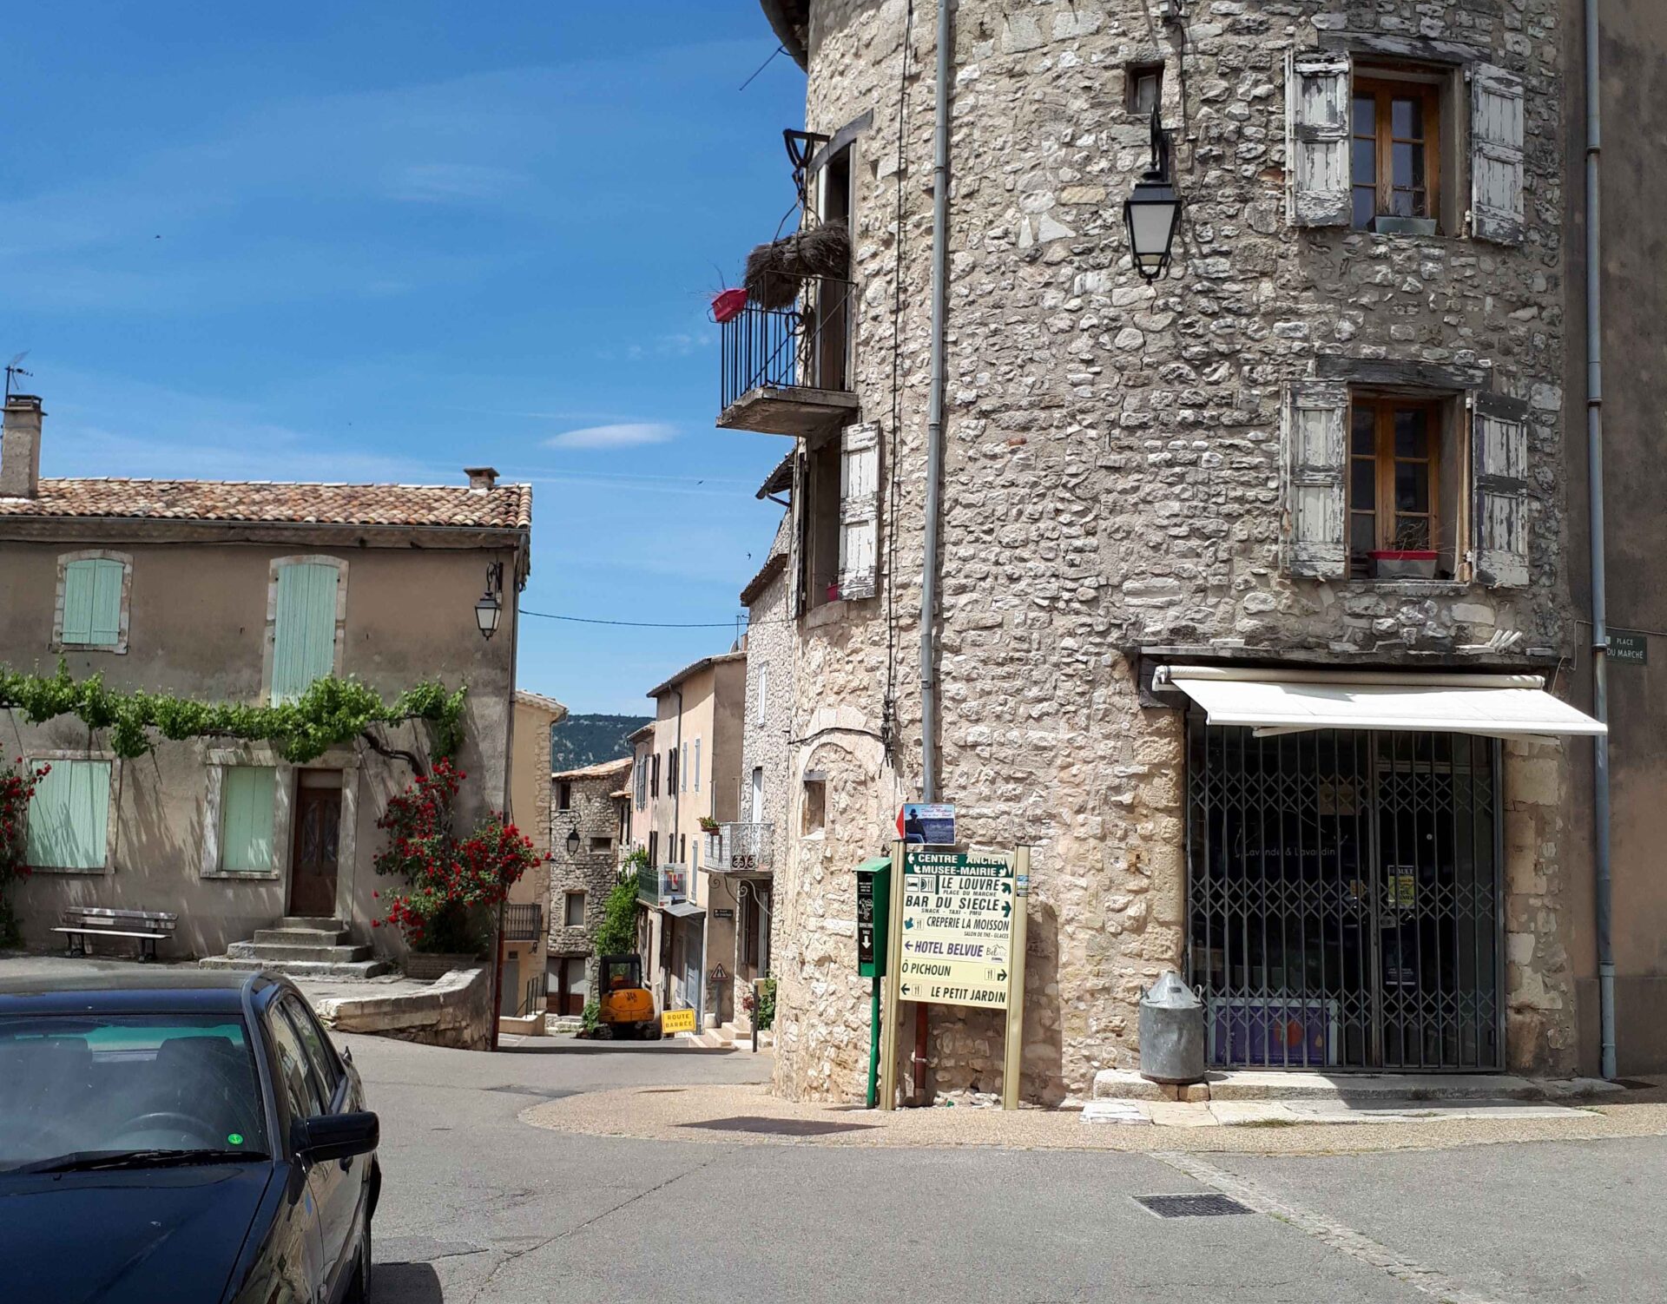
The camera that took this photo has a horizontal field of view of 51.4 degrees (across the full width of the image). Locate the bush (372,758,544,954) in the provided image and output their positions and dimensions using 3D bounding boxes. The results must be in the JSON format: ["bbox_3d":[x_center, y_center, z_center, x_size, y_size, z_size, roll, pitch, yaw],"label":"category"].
[{"bbox_3d":[-5.671,3.104,26.260,2.500,2.950,1.100,1,-6,2],"label":"bush"}]

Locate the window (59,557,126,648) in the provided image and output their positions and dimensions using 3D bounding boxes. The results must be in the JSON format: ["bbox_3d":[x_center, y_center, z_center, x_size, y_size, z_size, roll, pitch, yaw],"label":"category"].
[{"bbox_3d":[-11.658,-0.781,27.316,0.875,1.323,0.060,1,-5,-1],"label":"window"}]

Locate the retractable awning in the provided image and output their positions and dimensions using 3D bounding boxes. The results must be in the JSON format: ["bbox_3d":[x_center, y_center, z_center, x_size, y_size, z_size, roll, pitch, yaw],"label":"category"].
[{"bbox_3d":[3.714,0.343,11.723,2.750,0.477,0.950,2,-6,-5],"label":"retractable awning"}]

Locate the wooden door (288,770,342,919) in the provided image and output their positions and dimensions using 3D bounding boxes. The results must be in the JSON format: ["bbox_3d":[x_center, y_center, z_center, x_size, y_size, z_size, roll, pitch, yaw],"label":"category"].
[{"bbox_3d":[-8.043,2.987,26.969,0.755,2.296,0.120,1,-6,2],"label":"wooden door"}]

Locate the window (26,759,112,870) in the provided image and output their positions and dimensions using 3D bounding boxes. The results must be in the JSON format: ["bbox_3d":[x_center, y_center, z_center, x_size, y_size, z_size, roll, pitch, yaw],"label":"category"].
[{"bbox_3d":[-11.919,2.539,27.061,1.223,1.687,0.080,1,-5,-1],"label":"window"}]

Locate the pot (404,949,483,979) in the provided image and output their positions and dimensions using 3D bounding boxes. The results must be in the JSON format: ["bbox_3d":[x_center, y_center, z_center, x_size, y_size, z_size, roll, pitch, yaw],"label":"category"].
[{"bbox_3d":[-5.919,4.775,26.265,1.100,0.380,0.480,1,-5,-2],"label":"pot"}]

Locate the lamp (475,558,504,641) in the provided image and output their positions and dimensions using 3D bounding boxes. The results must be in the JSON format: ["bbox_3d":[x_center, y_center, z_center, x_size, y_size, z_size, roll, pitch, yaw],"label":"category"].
[{"bbox_3d":[-5.232,-0.769,26.767,0.380,1.200,0.780,1,-6,2],"label":"lamp"}]

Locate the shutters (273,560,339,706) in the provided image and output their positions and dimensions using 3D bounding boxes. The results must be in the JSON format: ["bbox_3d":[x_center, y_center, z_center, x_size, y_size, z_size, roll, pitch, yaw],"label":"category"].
[{"bbox_3d":[-8.331,-0.223,27.330,0.959,2.338,0.060,1,-5,-1],"label":"shutters"}]

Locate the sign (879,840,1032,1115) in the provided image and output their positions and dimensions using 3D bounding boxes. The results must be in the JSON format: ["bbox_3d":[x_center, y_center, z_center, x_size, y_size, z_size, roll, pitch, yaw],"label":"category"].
[{"bbox_3d":[0.843,2.248,12.016,0.990,1.839,0.100,-1,-6,24],"label":"sign"}]

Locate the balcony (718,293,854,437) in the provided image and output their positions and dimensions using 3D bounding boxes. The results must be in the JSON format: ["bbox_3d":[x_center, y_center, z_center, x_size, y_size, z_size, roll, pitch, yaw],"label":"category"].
[{"bbox_3d":[-0.377,-2.403,14.388,0.800,1.100,1.280,3,-6,-19],"label":"balcony"}]

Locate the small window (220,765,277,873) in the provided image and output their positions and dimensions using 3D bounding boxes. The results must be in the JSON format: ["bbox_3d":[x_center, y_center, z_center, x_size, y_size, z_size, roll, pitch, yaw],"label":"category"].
[{"bbox_3d":[-9.186,2.632,27.255,0.759,1.658,0.060,1,-5,-1],"label":"small window"}]

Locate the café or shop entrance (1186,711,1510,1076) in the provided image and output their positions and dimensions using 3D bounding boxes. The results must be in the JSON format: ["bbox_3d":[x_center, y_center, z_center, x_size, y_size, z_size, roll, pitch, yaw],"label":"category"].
[{"bbox_3d":[3.544,1.646,12.070,2.255,2.473,0.250,2,-6,-4],"label":"café or shop entrance"}]

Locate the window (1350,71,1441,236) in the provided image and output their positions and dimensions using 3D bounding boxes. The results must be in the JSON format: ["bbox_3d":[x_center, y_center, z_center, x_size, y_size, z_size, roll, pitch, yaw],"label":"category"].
[{"bbox_3d":[4.336,-3.890,13.698,0.960,1.260,0.100,2,-5,-9],"label":"window"}]

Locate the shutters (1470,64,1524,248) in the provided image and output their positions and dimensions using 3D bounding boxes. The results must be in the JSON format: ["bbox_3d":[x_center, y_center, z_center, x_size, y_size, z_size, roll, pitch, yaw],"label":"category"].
[{"bbox_3d":[5.275,-3.921,13.674,0.486,1.398,0.050,3,-6,-20],"label":"shutters"}]

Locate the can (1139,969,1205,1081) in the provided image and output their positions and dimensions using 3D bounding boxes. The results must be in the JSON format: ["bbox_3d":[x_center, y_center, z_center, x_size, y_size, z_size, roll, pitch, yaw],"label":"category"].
[{"bbox_3d":[2.237,2.450,11.422,0.457,0.681,0.437,1,-6,0],"label":"can"}]

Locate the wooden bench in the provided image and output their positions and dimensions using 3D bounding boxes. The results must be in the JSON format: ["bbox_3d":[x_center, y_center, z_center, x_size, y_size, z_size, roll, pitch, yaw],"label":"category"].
[{"bbox_3d":[-10.974,4.339,26.497,1.740,0.690,0.560,4,-5,-1],"label":"wooden bench"}]

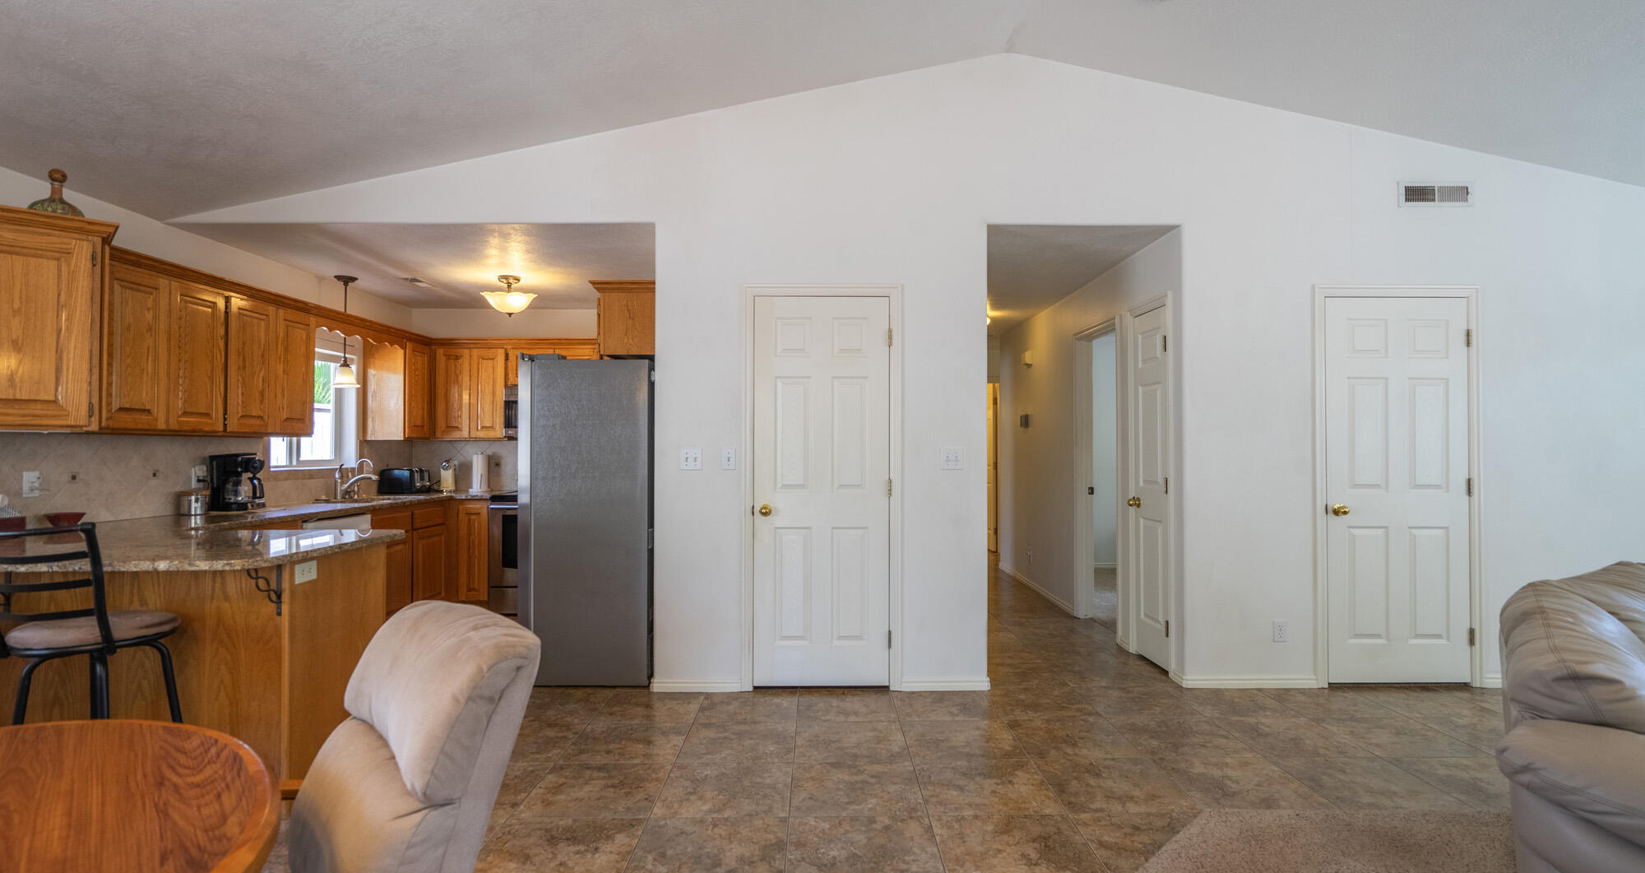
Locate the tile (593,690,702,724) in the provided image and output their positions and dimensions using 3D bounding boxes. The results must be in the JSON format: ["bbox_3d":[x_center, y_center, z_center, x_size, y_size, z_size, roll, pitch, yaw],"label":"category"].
[{"bbox_3d":[-0.827,1.311,3.790,0.471,0.010,0.464,0,-1,0],"label":"tile"}]

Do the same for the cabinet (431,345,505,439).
[{"bbox_3d":[-2.907,-0.353,6.398,0.600,0.763,0.320,0,-1,0],"label":"cabinet"}]

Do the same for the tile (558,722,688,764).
[{"bbox_3d":[-0.844,1.337,3.411,0.481,0.010,0.481,0,-1,0],"label":"tile"}]

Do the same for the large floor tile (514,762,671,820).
[{"bbox_3d":[-0.821,1.298,2.857,0.471,0.010,0.464,0,-1,0],"label":"large floor tile"}]

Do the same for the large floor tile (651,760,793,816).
[{"bbox_3d":[-0.347,1.298,2.860,0.471,0.010,0.464,0,-1,0],"label":"large floor tile"}]

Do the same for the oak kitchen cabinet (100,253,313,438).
[{"bbox_3d":[-3.282,-0.390,4.071,0.320,0.775,1.390,0,-1,0],"label":"oak kitchen cabinet"}]

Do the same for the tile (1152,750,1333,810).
[{"bbox_3d":[1.548,1.297,2.872,0.471,0.010,0.464,0,-1,0],"label":"tile"}]

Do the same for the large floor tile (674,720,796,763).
[{"bbox_3d":[-0.355,1.326,3.399,0.474,0.012,0.474,0,-1,0],"label":"large floor tile"}]

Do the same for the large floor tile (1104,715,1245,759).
[{"bbox_3d":[1.545,1.304,3.338,0.471,0.010,0.464,0,-1,0],"label":"large floor tile"}]

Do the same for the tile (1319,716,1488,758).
[{"bbox_3d":[2.492,1.304,3.344,0.471,0.010,0.464,0,-1,0],"label":"tile"}]

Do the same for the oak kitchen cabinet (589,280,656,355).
[{"bbox_3d":[-1.078,-0.615,4.574,0.335,0.385,0.900,0,-1,0],"label":"oak kitchen cabinet"}]

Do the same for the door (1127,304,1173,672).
[{"bbox_3d":[1.933,0.287,4.521,0.040,2.032,0.452,0,-1,0],"label":"door"}]

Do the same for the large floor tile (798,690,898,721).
[{"bbox_3d":[0.121,1.333,3.872,0.474,0.012,0.455,0,-1,0],"label":"large floor tile"}]

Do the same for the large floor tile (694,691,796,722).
[{"bbox_3d":[-0.363,1.345,3.873,0.481,0.010,0.431,0,-1,0],"label":"large floor tile"}]

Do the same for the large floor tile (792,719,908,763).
[{"bbox_3d":[0.124,1.325,3.402,0.474,0.012,0.474,0,-1,0],"label":"large floor tile"}]

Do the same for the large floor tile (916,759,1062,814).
[{"bbox_3d":[0.611,1.326,2.937,0.481,0.010,0.481,0,-1,0],"label":"large floor tile"}]

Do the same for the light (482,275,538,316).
[{"bbox_3d":[-2.155,-0.963,5.348,0.385,0.270,0.385,0,-1,0],"label":"light"}]

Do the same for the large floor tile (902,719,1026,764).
[{"bbox_3d":[0.608,1.335,3.421,0.481,0.010,0.481,0,-1,0],"label":"large floor tile"}]

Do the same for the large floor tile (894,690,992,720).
[{"bbox_3d":[0.594,1.311,3.788,0.471,0.010,0.443,0,-1,0],"label":"large floor tile"}]

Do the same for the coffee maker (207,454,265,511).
[{"bbox_3d":[-3.318,0.264,4.405,0.220,0.330,0.175,0,-1,-15],"label":"coffee maker"}]

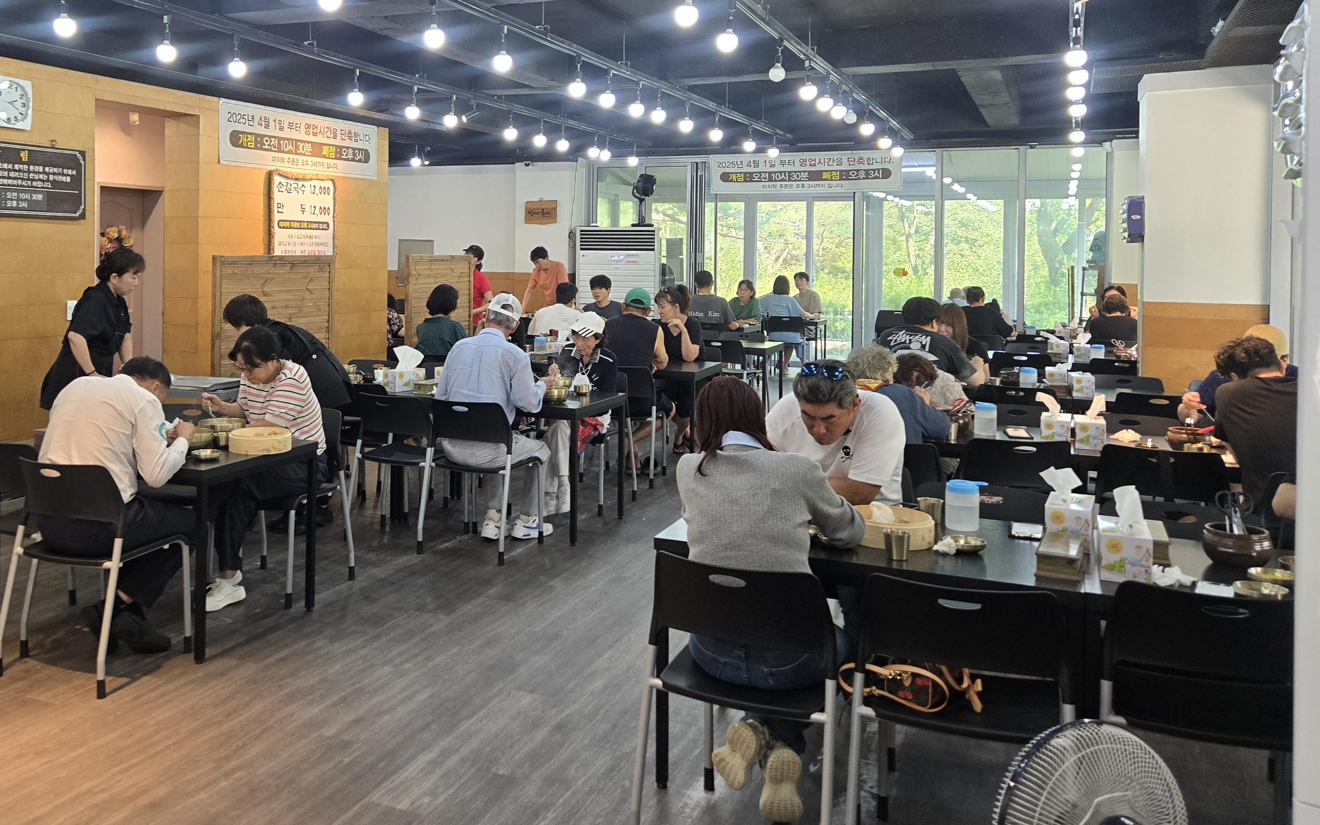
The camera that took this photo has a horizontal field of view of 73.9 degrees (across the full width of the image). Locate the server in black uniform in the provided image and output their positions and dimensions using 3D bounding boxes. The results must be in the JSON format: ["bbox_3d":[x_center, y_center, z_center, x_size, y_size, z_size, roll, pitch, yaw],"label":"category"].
[{"bbox_3d":[-2.910,-0.072,4.500,0.460,1.530,0.440,-2,8,-16],"label":"server in black uniform"}]

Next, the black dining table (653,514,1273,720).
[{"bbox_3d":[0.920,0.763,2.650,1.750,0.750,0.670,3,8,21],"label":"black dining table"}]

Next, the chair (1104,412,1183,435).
[{"bbox_3d":[2.316,0.440,4.302,0.490,0.790,0.480,4,10,22],"label":"chair"}]

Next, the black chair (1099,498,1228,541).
[{"bbox_3d":[1.619,0.716,2.695,0.490,0.790,0.480,4,10,22],"label":"black chair"}]

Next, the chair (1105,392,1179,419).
[{"bbox_3d":[2.985,0.280,5.290,0.500,0.810,0.470,4,8,23],"label":"chair"}]

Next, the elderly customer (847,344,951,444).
[{"bbox_3d":[1.150,0.264,4.220,0.500,1.200,0.700,4,8,26],"label":"elderly customer"}]

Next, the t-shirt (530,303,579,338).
[{"bbox_3d":[-1.015,-0.770,8.500,0.500,0.580,0.300,3,8,20],"label":"t-shirt"}]

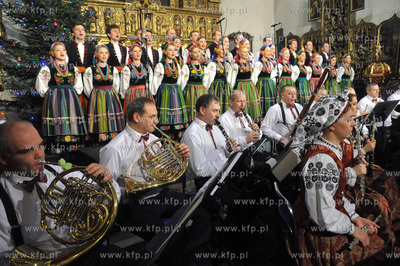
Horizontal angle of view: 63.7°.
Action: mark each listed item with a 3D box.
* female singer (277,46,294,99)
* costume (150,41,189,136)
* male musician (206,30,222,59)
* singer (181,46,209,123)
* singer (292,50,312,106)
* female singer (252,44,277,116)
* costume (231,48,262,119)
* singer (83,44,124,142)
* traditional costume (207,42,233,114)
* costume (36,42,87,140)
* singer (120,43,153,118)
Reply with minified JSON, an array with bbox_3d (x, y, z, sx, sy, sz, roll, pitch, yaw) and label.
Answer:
[{"bbox_3d":[1.836,-1.053,6.870,0.570,1.470,0.460,-6,10,-24],"label":"female singer"},{"bbox_3d":[-0.443,-0.604,5.156,0.580,1.660,0.470,-8,11,-33],"label":"costume"},{"bbox_3d":[0.364,-1.220,6.727,0.330,1.770,0.520,6,12,44],"label":"male musician"},{"bbox_3d":[-0.069,-0.675,5.440,0.580,1.580,0.540,-6,9,-27],"label":"singer"},{"bbox_3d":[2.319,-1.133,7.370,0.560,1.470,0.460,-6,10,-24],"label":"singer"},{"bbox_3d":[1.350,-0.905,6.424,0.580,1.680,0.520,-7,9,-28],"label":"female singer"},{"bbox_3d":[0.893,-0.901,6.220,0.600,1.470,0.460,-6,10,-25],"label":"costume"},{"bbox_3d":[-1.432,-0.587,4.920,0.580,1.470,0.470,-7,11,-28],"label":"singer"},{"bbox_3d":[0.382,-0.823,5.770,0.580,1.470,0.460,-7,11,-30],"label":"traditional costume"},{"bbox_3d":[-2.051,-0.501,4.846,0.700,1.680,0.580,-7,9,-30],"label":"costume"},{"bbox_3d":[-0.943,-0.572,4.989,0.600,1.580,0.540,-7,9,-28],"label":"singer"}]

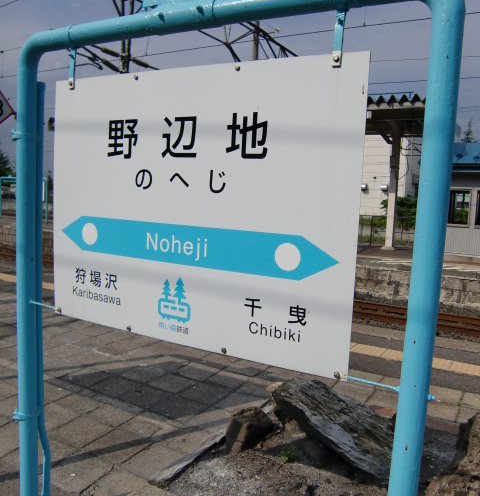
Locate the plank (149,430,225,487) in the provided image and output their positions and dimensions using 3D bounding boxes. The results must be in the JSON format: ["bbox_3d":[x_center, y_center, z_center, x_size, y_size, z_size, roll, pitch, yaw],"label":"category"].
[{"bbox_3d":[-0.213,1.144,2.841,0.090,0.050,0.740,7,8,30],"label":"plank"}]

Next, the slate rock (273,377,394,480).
[{"bbox_3d":[0.622,1.123,3.280,0.840,0.140,0.370,27,26,28],"label":"slate rock"}]

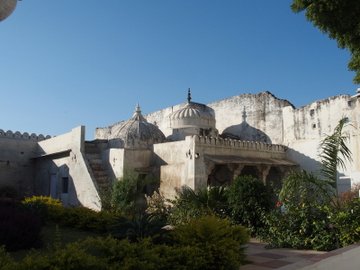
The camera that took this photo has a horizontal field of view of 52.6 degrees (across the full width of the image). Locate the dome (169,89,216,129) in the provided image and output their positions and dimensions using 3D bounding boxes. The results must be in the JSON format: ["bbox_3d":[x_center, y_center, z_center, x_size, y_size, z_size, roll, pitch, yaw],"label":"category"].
[{"bbox_3d":[0.807,-1.711,23.500,3.000,2.600,3.000,0,-8,0],"label":"dome"}]

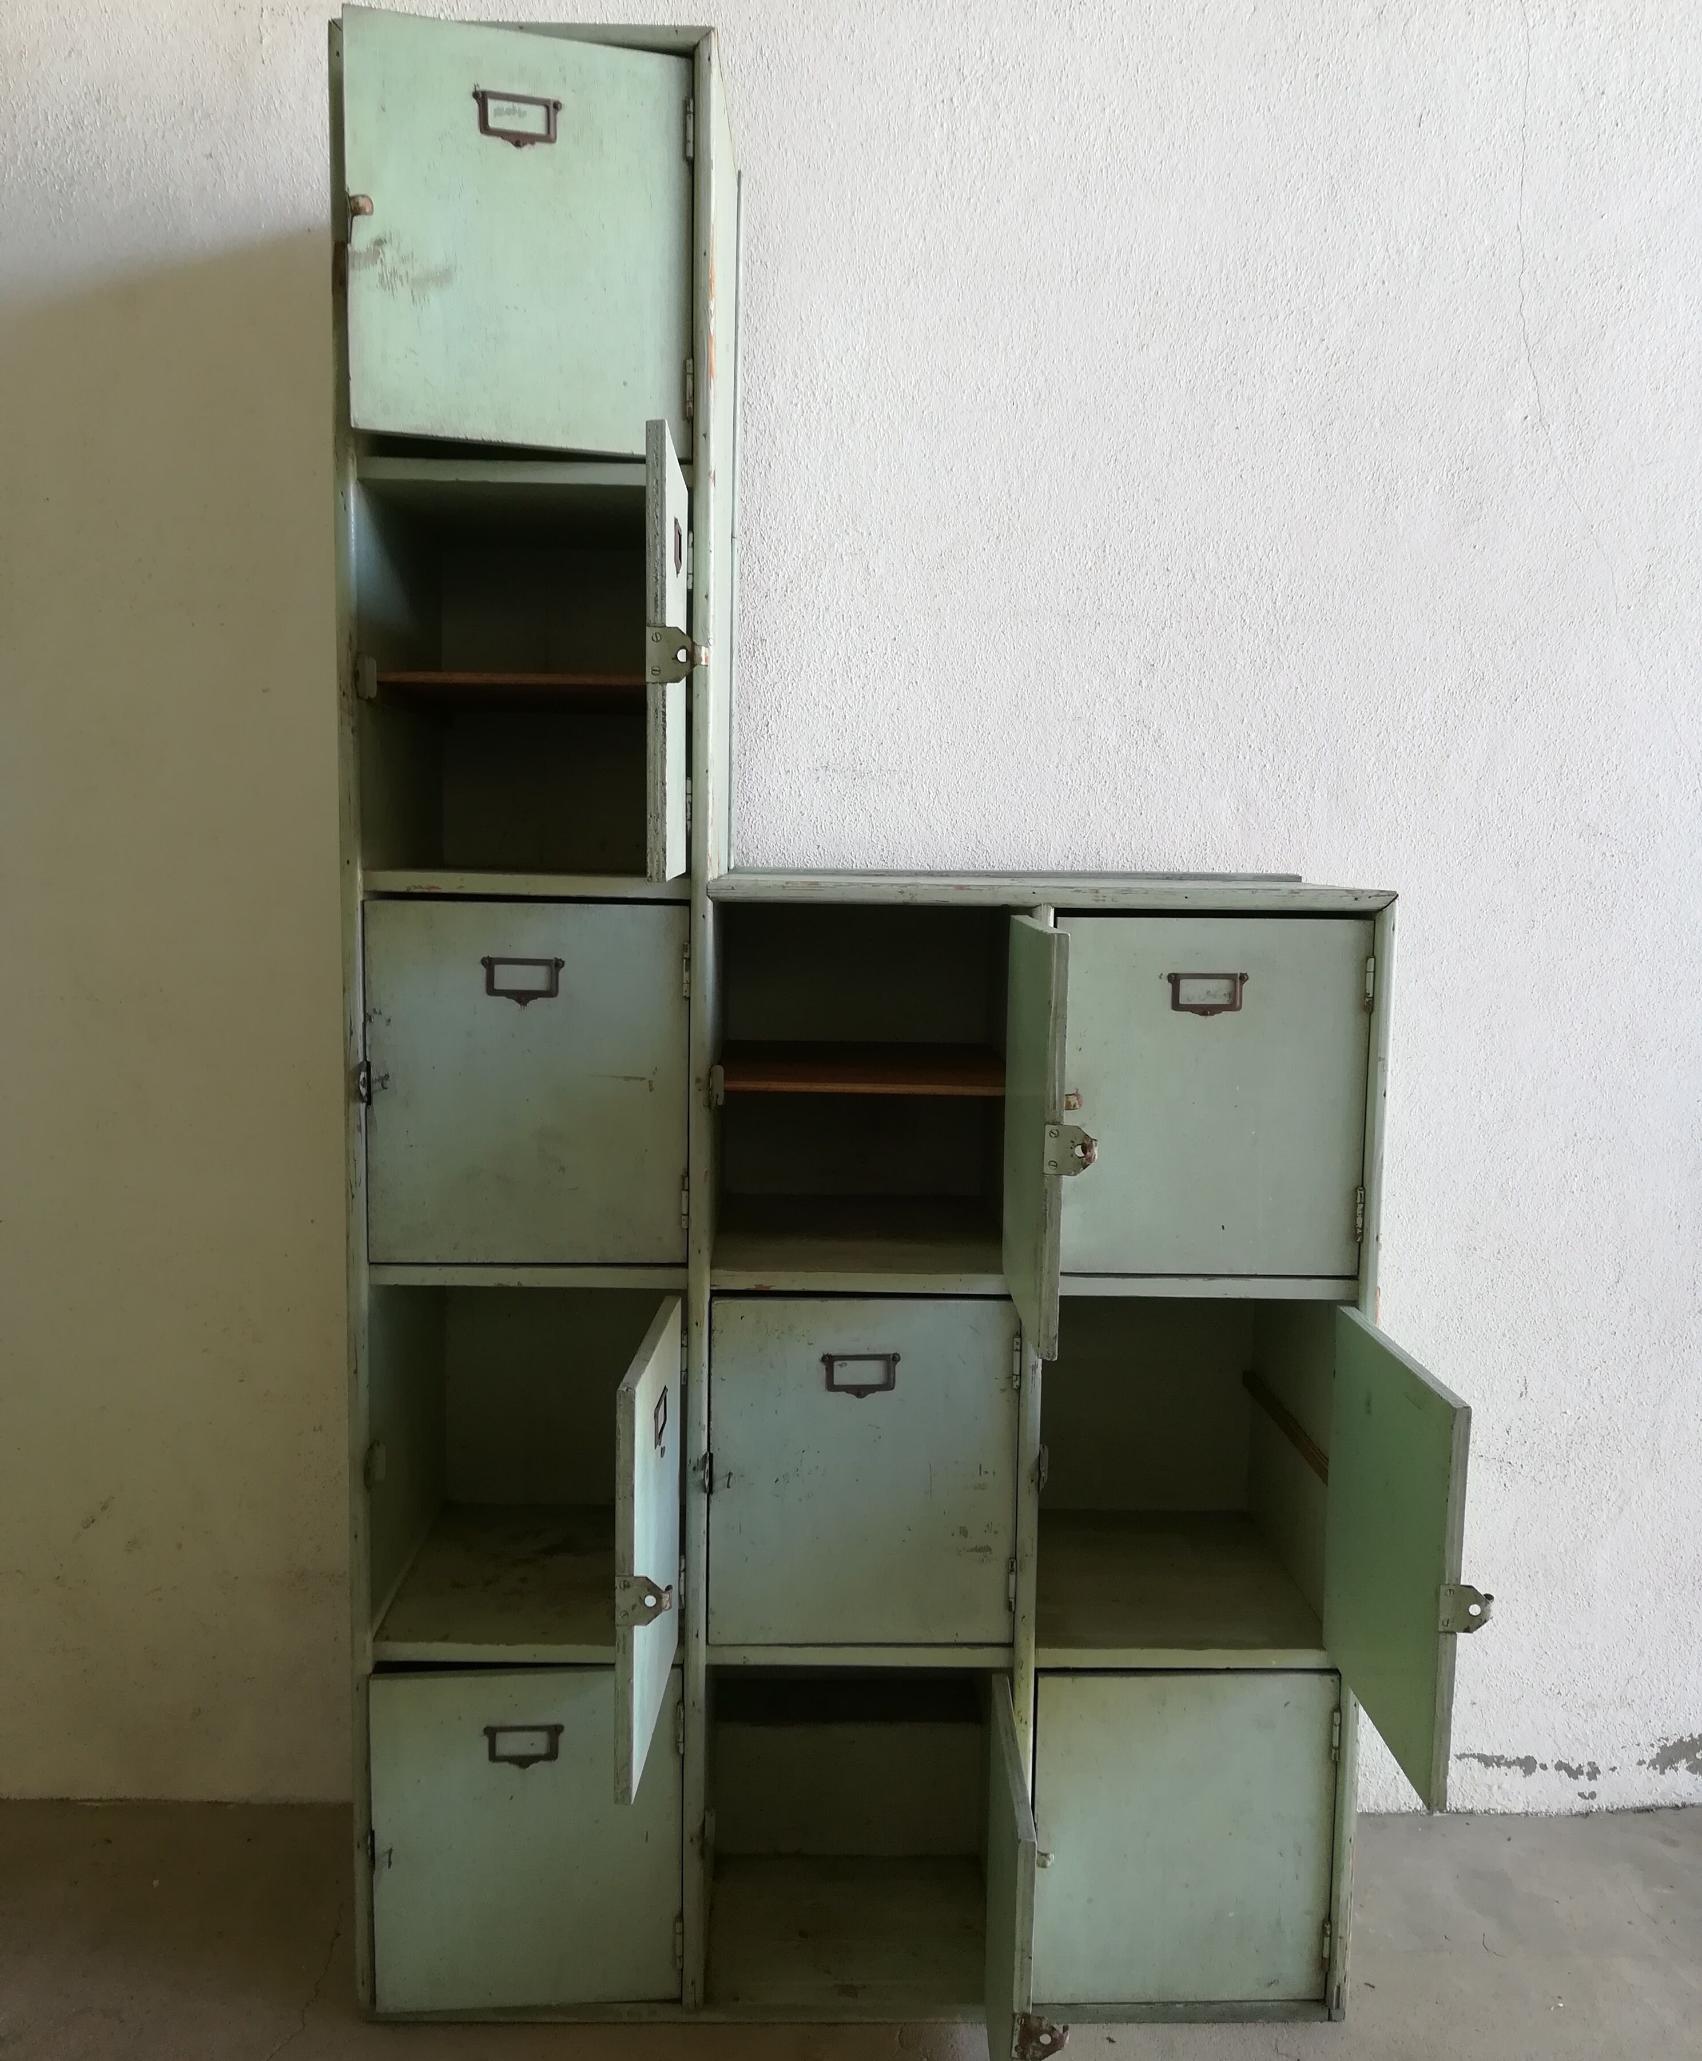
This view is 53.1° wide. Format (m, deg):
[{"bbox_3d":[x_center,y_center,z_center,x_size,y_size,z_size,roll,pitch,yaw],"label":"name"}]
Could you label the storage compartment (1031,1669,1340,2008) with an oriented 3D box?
[{"bbox_3d":[0.376,0.905,2.158,0.344,0.407,0.412,1,6,-1],"label":"storage compartment"}]

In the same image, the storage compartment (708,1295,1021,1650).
[{"bbox_3d":[0.008,0.427,1.911,0.314,0.370,0.374,1,6,-2],"label":"storage compartment"}]

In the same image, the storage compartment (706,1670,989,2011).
[{"bbox_3d":[0.003,0.899,2.151,0.348,0.407,0.412,1,6,-1],"label":"storage compartment"}]

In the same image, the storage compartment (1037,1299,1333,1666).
[{"bbox_3d":[0.383,0.476,2.112,0.344,0.408,0.412,1,6,-1],"label":"storage compartment"}]

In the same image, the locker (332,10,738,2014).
[{"bbox_3d":[-0.353,0.037,2.055,0.396,2.176,0.436,1,6,-1],"label":"locker"}]

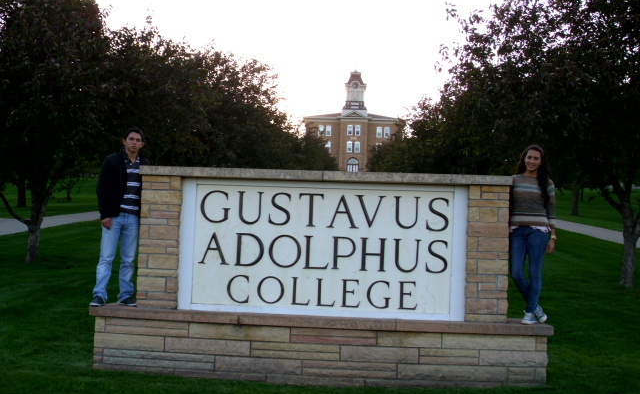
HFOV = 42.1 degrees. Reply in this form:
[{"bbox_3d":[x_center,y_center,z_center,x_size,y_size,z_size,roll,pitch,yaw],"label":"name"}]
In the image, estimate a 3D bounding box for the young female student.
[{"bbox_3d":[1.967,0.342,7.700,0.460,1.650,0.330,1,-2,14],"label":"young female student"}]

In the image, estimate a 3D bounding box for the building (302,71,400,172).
[{"bbox_3d":[9.247,-19.030,223.000,25.700,28.500,17.500,2,-2,2],"label":"building"}]

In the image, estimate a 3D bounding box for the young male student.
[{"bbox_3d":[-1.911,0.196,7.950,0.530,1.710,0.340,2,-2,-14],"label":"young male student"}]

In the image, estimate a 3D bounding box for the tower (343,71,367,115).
[{"bbox_3d":[9.213,-27.243,219.000,6.100,11.500,6.100,2,-2,2],"label":"tower"}]

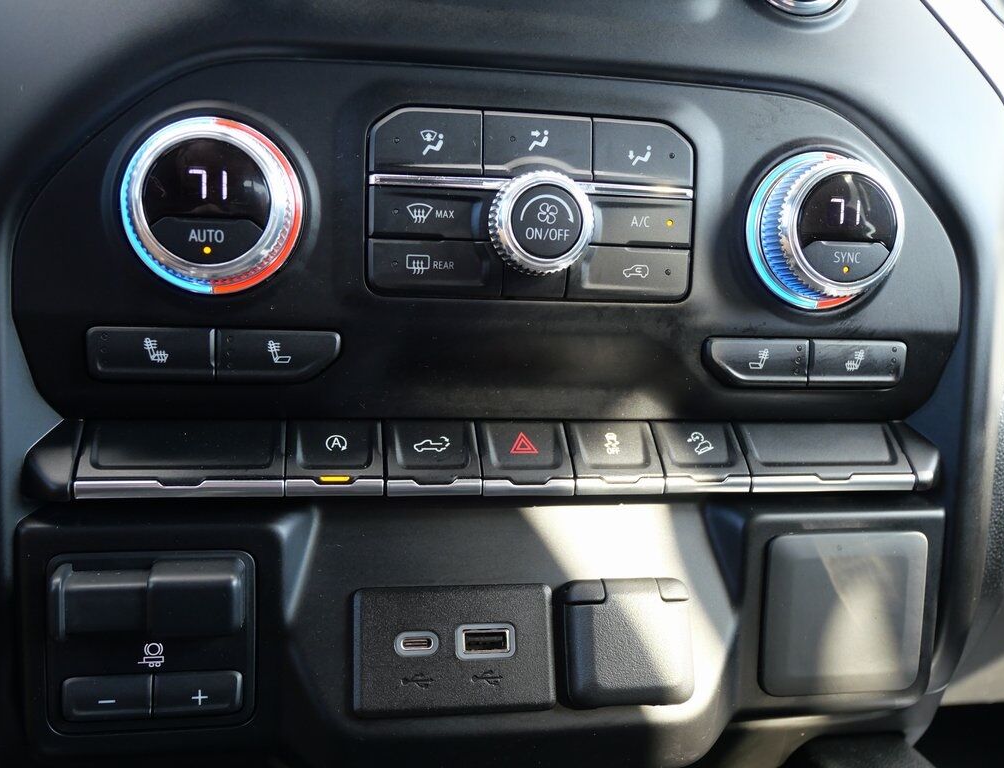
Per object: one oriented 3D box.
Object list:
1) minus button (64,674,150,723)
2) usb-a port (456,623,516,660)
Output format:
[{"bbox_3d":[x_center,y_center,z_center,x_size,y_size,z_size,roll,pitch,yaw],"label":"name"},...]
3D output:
[{"bbox_3d":[-0.108,0.086,0.262,0.023,0.013,0.006,1,-4,-11],"label":"minus button"},{"bbox_3d":[-0.005,0.076,0.282,0.018,0.010,0.007,1,-6,-11],"label":"usb-a port"}]

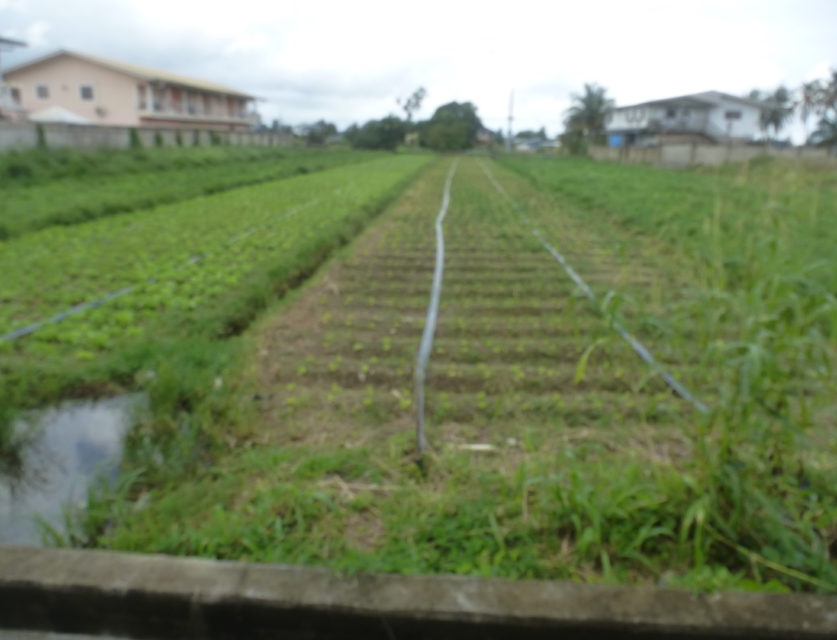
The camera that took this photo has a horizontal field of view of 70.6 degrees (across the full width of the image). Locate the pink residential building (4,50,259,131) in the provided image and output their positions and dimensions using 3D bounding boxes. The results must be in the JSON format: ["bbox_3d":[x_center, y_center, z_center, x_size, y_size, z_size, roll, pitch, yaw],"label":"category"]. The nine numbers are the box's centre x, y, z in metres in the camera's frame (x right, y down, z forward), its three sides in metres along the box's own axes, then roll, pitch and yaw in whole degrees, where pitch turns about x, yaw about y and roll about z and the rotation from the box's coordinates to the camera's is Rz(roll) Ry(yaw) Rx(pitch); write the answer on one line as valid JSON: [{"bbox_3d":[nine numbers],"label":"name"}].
[{"bbox_3d":[-27.202,-21.550,61.389,11.800,8.000,27.500,2,17,2],"label":"pink residential building"}]

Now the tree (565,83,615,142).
[{"bbox_3d":[21.188,-24.942,75.005,5.800,9.400,5.800,2,17,2],"label":"tree"}]

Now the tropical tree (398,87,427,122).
[{"bbox_3d":[-1.275,-37.372,110.126,5.000,11.600,5.000,2,17,2],"label":"tropical tree"}]

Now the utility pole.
[{"bbox_3d":[15.049,-31.907,96.247,0.400,10.100,0.400,2,17,2],"label":"utility pole"}]

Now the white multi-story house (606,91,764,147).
[{"bbox_3d":[26.827,-19.787,61.611,13.000,7.600,12.500,2,17,2],"label":"white multi-story house"}]

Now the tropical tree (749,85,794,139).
[{"bbox_3d":[42.246,-23.421,72.232,5.200,9.300,5.200,2,17,2],"label":"tropical tree"}]

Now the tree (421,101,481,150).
[{"bbox_3d":[5.352,-32.758,100.698,10.600,8.600,9.500,2,17,2],"label":"tree"}]

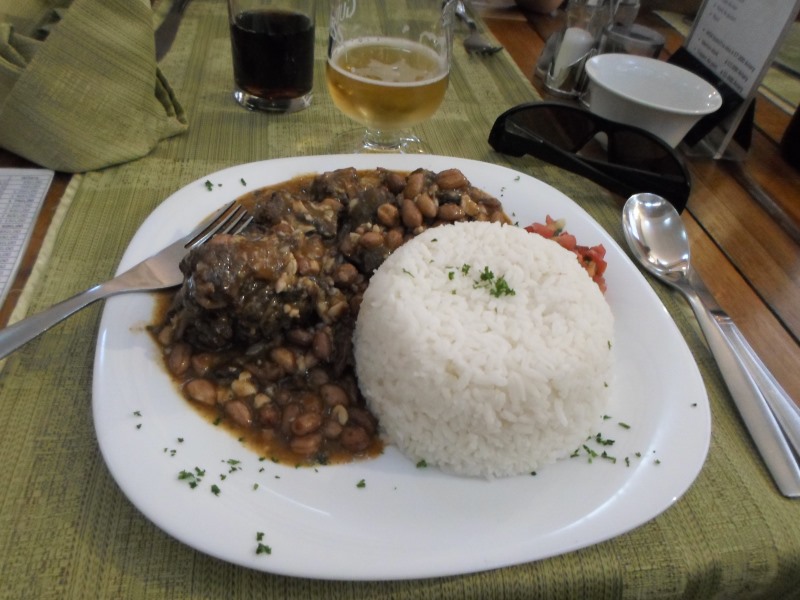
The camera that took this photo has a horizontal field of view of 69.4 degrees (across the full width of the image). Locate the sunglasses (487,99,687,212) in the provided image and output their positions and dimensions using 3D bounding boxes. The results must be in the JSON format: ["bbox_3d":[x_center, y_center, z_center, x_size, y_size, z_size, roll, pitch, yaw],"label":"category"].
[{"bbox_3d":[0.142,-0.115,0.425,0.145,0.043,0.045,20,45,12],"label":"sunglasses"}]

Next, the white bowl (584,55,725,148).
[{"bbox_3d":[0.195,-0.153,0.468,0.105,0.050,0.105,8,44,0],"label":"white bowl"}]

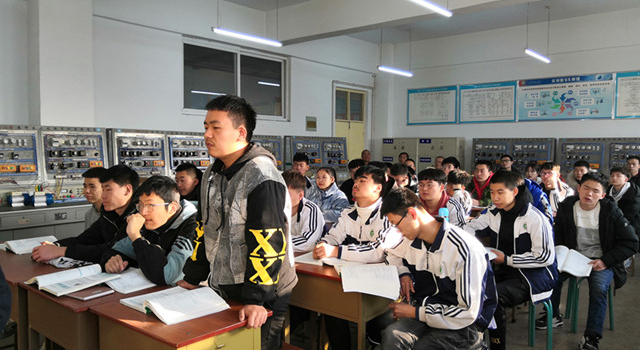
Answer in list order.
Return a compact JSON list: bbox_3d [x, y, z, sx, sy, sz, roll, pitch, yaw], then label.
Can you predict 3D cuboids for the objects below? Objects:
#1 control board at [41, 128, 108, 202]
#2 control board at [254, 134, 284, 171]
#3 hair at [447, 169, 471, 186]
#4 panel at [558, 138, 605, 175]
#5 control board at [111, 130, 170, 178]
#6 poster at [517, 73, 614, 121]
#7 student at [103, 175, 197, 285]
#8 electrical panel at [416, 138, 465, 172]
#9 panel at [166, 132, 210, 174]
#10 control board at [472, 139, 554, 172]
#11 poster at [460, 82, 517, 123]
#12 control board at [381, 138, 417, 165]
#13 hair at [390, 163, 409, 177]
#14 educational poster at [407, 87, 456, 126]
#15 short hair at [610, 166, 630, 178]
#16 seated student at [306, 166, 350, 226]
[{"bbox_3d":[-2.973,-0.106,5.969,0.250,0.887,0.738,3,4,41],"label":"control board"},{"bbox_3d":[-0.925,-0.365,8.297,0.200,0.560,0.701,3,4,41],"label":"control board"},{"bbox_3d":[1.262,0.027,4.550,0.190,0.160,0.210,2,4,24],"label":"hair"},{"bbox_3d":[4.419,-0.311,8.397,0.709,0.605,0.200,3,4,41],"label":"panel"},{"bbox_3d":[-2.316,-0.280,6.447,0.140,0.610,0.760,-9,-3,40],"label":"control board"},{"bbox_3d":[4.534,-1.414,9.318,1.640,0.800,0.030,3,4,40],"label":"poster"},{"bbox_3d":[-0.840,0.651,2.745,0.560,1.280,0.750,4,4,44],"label":"student"},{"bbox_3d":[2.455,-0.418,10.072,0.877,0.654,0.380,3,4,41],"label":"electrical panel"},{"bbox_3d":[-1.840,-0.309,7.026,0.140,0.600,0.760,-9,-3,40],"label":"panel"},{"bbox_3d":[3.697,-0.395,9.603,1.530,0.620,0.180,3,-5,40],"label":"control board"},{"bbox_3d":[3.418,-1.470,10.258,1.190,0.810,0.030,3,4,40],"label":"poster"},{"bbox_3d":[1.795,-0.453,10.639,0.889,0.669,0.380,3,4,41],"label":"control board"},{"bbox_3d":[0.820,-0.044,5.150,0.180,0.140,0.200,3,4,38],"label":"hair"},{"bbox_3d":[2.462,-1.523,11.062,1.190,0.820,0.030,3,4,40],"label":"educational poster"},{"bbox_3d":[2.980,-0.033,4.950,0.190,0.125,0.200,3,4,35],"label":"short hair"},{"bbox_3d":[0.073,0.564,4.786,0.480,1.240,0.720,3,4,41],"label":"seated student"}]

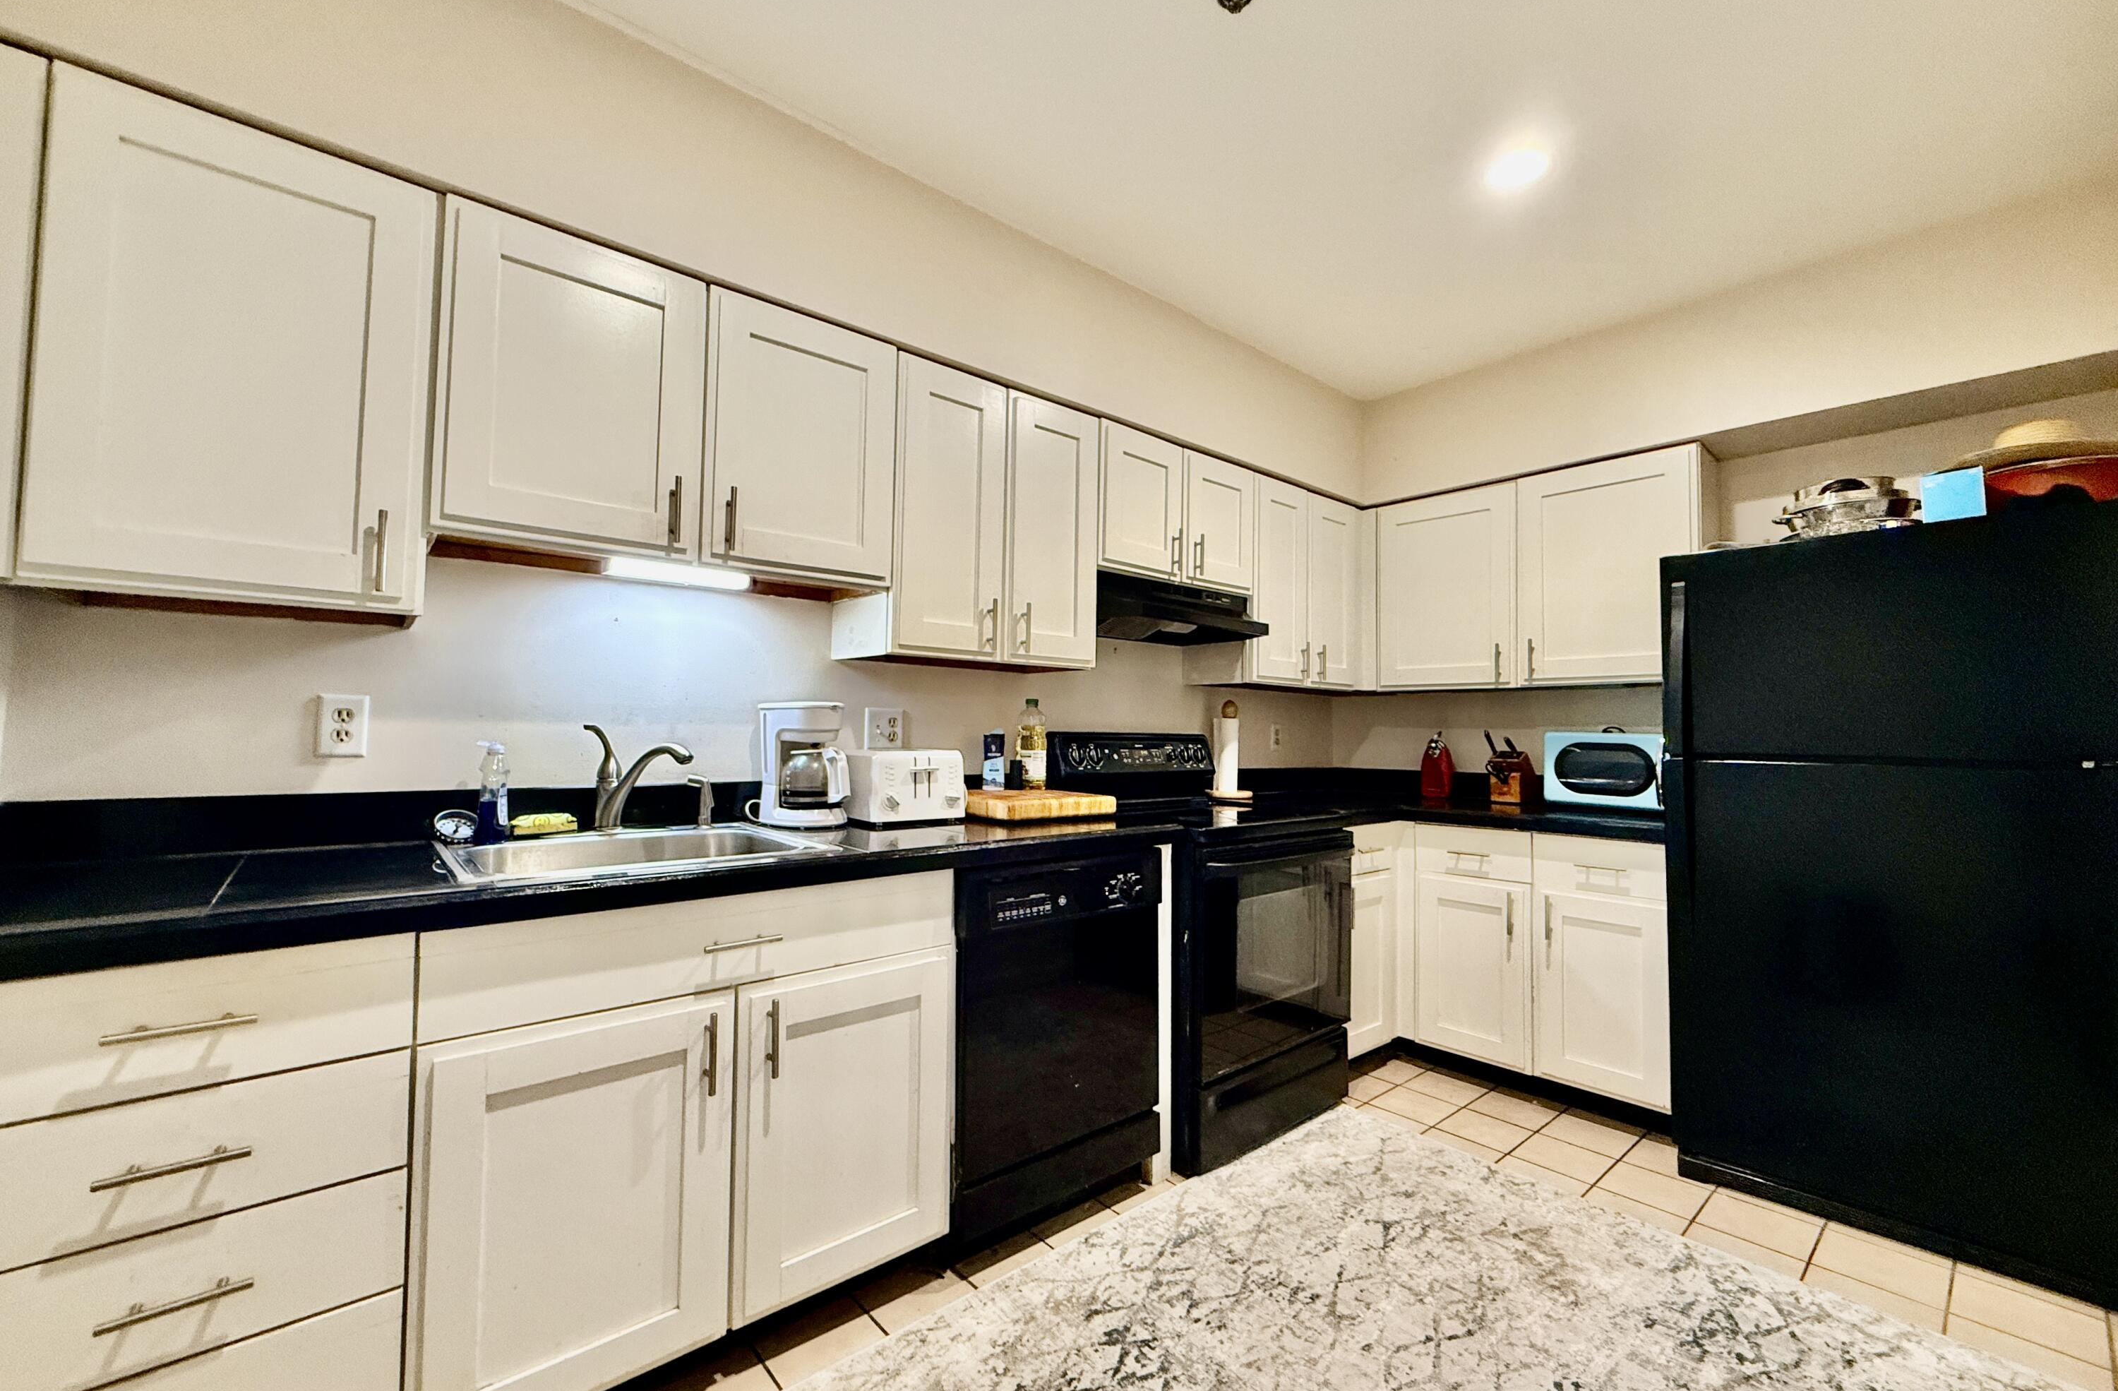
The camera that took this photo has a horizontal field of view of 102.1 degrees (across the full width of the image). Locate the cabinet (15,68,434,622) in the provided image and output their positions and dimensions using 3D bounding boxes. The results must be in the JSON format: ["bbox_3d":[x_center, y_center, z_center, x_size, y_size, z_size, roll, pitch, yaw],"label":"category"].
[{"bbox_3d":[-1.362,-0.517,1.463,0.457,0.750,0.326,3,-3,-41],"label":"cabinet"}]

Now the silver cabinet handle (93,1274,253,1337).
[{"bbox_3d":[-1.069,0.737,1.041,0.137,0.013,0.036,3,-3,-41],"label":"silver cabinet handle"}]

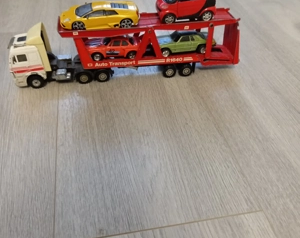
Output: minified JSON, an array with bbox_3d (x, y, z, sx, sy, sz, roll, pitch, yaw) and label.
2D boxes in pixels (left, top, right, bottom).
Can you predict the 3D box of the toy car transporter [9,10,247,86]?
[{"bbox_3d":[-0.028,-0.107,0.455,0.332,0.089,0.046,-6,42,-10],"label":"toy car transporter"}]

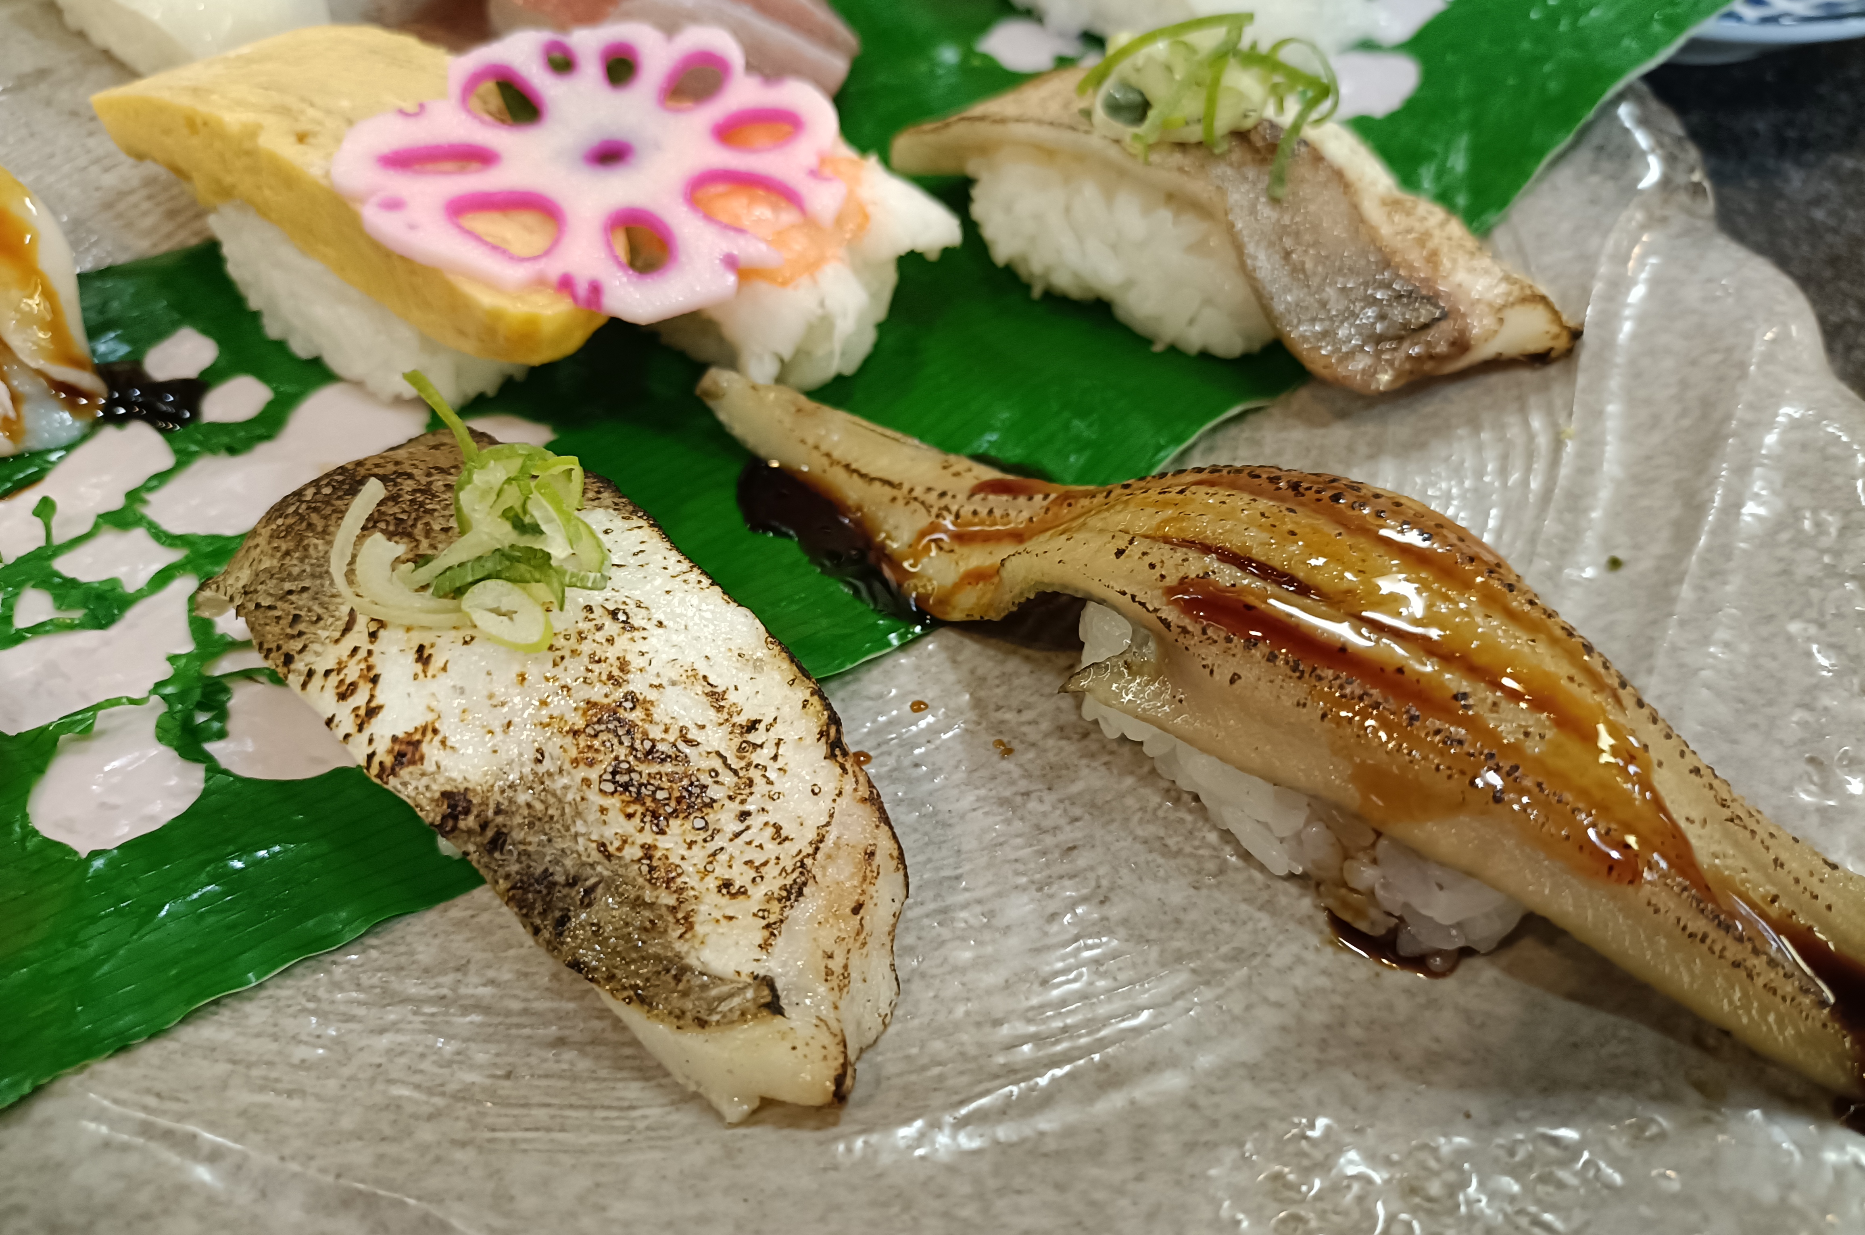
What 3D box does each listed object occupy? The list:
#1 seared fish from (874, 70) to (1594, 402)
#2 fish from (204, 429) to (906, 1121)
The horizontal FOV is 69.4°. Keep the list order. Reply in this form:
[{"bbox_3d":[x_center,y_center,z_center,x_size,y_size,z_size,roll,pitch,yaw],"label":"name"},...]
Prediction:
[{"bbox_3d":[0.038,-0.046,0.163,0.081,0.027,0.031,22,52,18],"label":"seared fish"},{"bbox_3d":[-0.031,0.008,0.116,0.033,0.026,0.076,-36,58,-27],"label":"fish"}]

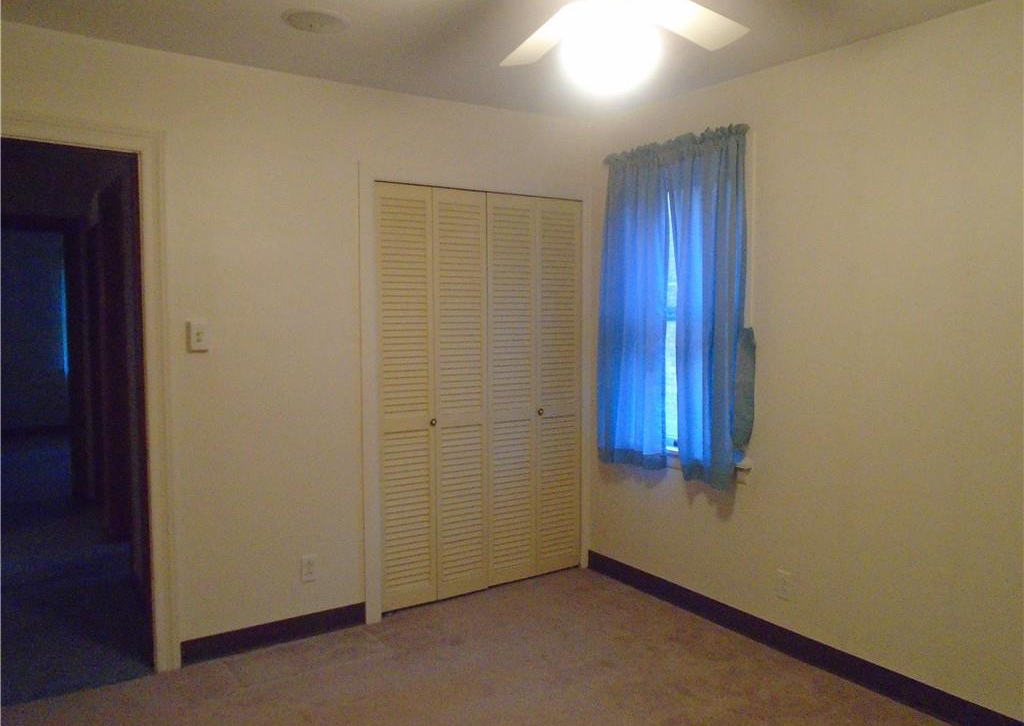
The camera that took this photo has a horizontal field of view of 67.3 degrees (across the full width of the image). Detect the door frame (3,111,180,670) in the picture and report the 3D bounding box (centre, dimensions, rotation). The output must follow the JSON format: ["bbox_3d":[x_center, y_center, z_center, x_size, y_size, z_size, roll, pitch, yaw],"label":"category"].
[{"bbox_3d":[-1.756,0.190,2.794,0.960,2.132,0.130,-3,5,-34],"label":"door frame"}]

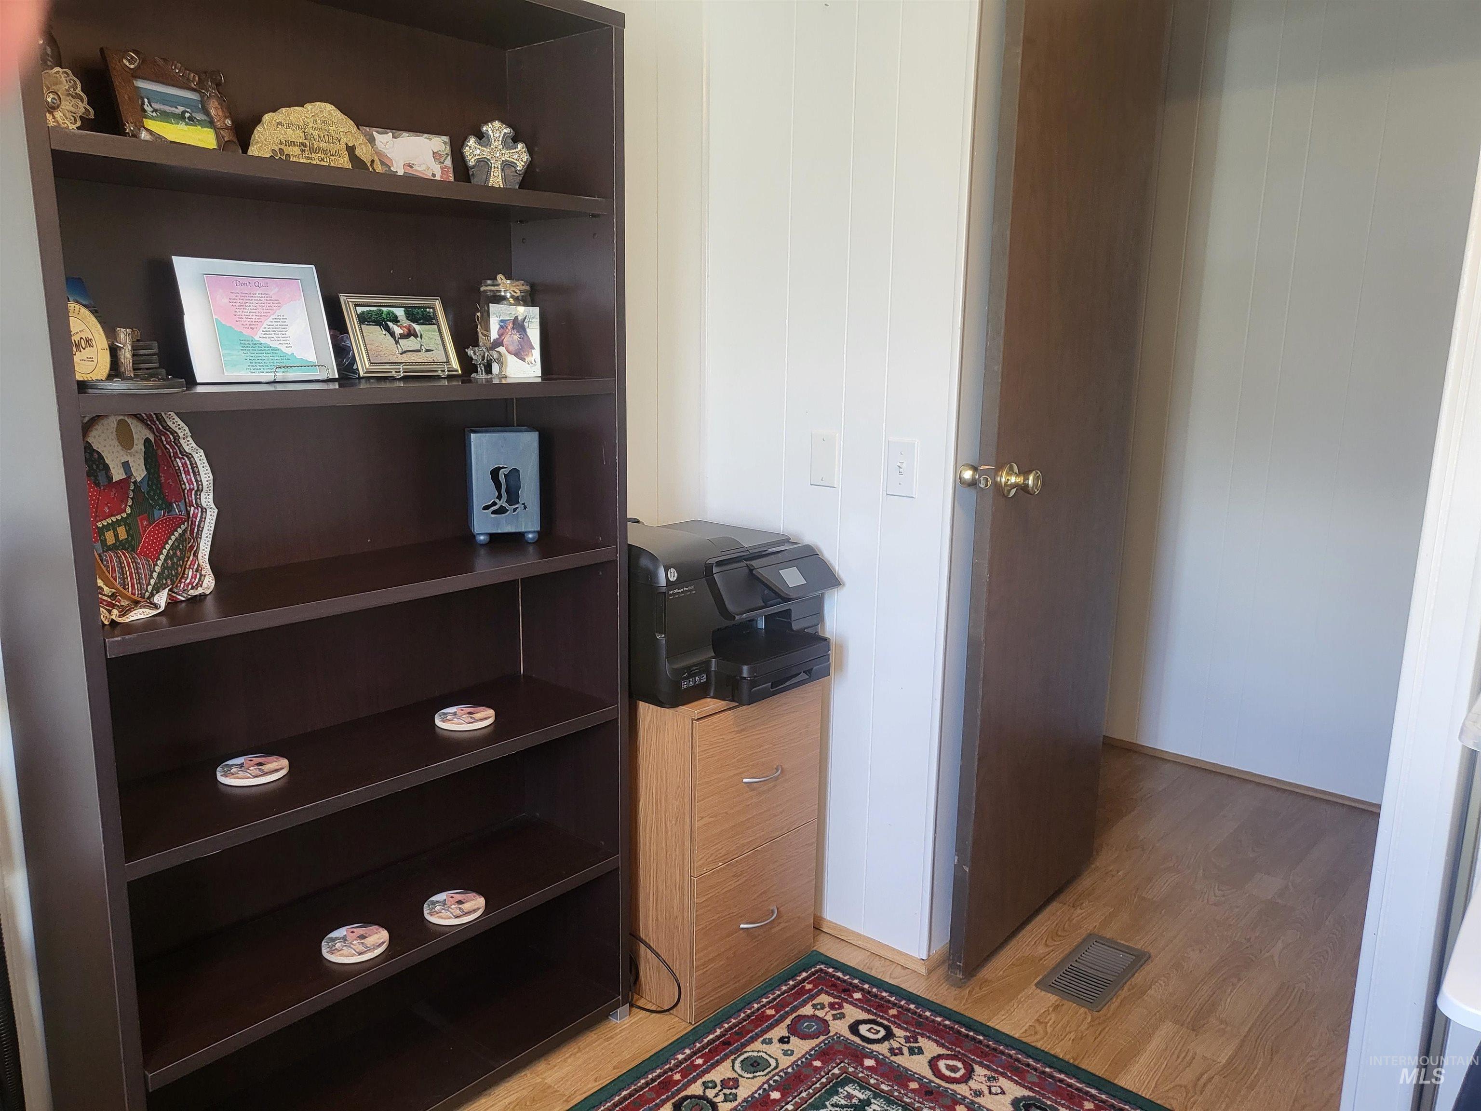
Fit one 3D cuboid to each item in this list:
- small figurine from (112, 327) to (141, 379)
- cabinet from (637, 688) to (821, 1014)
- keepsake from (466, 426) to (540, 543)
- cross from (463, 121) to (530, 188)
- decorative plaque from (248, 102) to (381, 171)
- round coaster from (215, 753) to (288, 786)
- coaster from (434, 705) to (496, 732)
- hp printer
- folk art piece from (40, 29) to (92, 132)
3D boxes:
[{"bbox_3d":[-0.773,-0.256,1.406,0.027,0.064,0.033,10,15,40],"label":"small figurine"},{"bbox_3d":[-0.112,0.553,2.395,0.402,0.649,0.394,10,15,40],"label":"cabinet"},{"bbox_3d":[-0.438,-0.129,2.051,0.116,0.202,0.120,-3,12,-19],"label":"keepsake"},{"bbox_3d":[-0.403,-0.661,1.847,0.040,0.124,0.138,10,15,40],"label":"cross"},{"bbox_3d":[-0.610,-0.601,1.600,0.030,0.098,0.205,10,15,40],"label":"decorative plaque"},{"bbox_3d":[-0.759,0.334,1.732,0.104,0.011,0.104,1,11,0],"label":"round coaster"},{"bbox_3d":[-0.488,0.289,1.976,0.104,0.011,0.104,1,11,0],"label":"coaster"},{"bbox_3d":[-0.067,0.088,2.296,0.432,0.303,0.479,10,15,40],"label":"hp printer"},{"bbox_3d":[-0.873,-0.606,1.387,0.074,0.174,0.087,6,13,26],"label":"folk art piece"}]

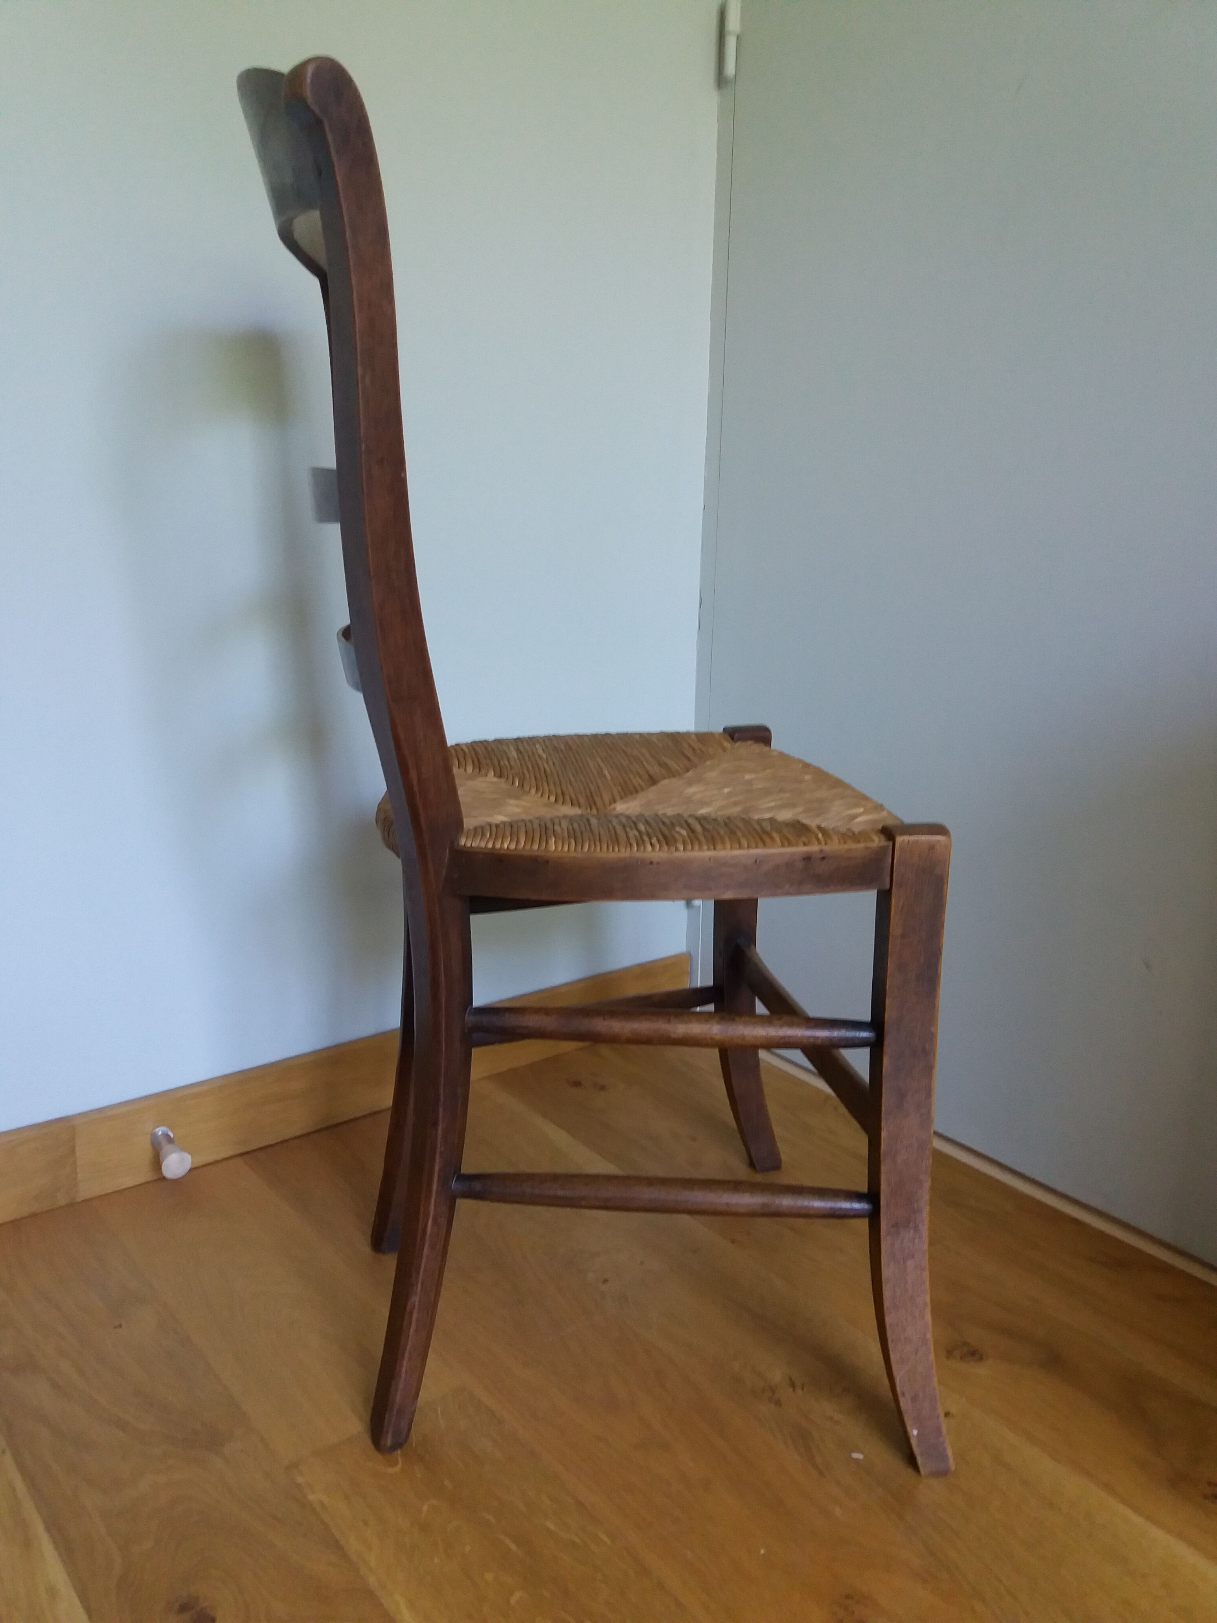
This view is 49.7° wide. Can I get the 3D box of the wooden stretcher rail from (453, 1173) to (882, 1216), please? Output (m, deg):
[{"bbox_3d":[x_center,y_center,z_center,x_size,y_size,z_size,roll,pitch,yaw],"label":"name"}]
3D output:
[{"bbox_3d":[0.039,0.268,0.917,0.295,0.022,0.022,2,14,2],"label":"wooden stretcher rail"}]

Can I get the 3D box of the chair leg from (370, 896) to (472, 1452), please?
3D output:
[{"bbox_3d":[-0.130,0.252,0.905,0.073,0.427,0.041,-2,14,-11],"label":"chair leg"}]

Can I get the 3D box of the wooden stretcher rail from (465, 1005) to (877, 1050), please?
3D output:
[{"bbox_3d":[0.043,0.145,0.888,0.279,0.024,0.024,2,14,2],"label":"wooden stretcher rail"}]

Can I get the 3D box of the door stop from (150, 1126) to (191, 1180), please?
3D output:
[{"bbox_3d":[-0.429,0.333,1.285,0.029,0.029,0.049,-9,24,-34],"label":"door stop"}]

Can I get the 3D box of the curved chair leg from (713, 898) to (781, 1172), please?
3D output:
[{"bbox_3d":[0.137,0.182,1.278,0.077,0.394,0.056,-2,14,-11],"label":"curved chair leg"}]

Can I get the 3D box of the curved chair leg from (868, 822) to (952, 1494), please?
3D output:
[{"bbox_3d":[0.210,0.240,0.900,0.075,0.467,0.056,-2,14,-11],"label":"curved chair leg"}]

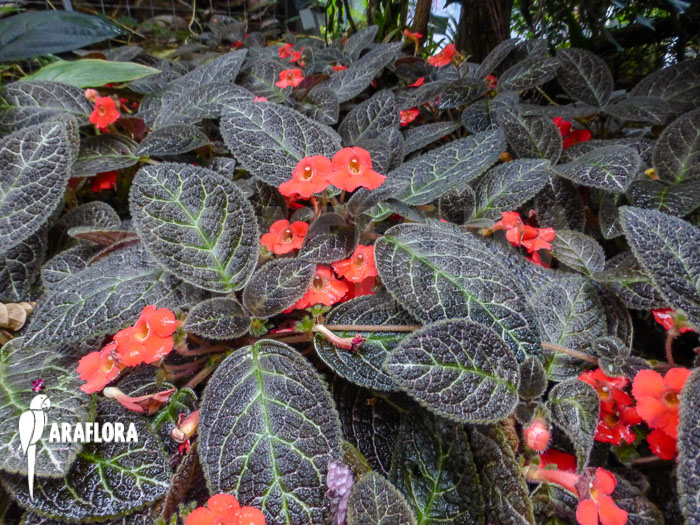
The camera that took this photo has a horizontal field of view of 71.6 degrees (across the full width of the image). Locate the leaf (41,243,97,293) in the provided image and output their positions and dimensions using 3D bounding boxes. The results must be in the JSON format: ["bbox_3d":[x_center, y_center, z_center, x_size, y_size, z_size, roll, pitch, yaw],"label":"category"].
[{"bbox_3d":[-0.156,0.005,0.275,0.042,0.009,0.030,9,53,3],"label":"leaf"}]

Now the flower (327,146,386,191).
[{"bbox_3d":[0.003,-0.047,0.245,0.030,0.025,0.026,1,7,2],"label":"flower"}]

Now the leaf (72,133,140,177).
[{"bbox_3d":[-0.186,-0.079,0.367,0.049,0.012,0.042,-11,42,-18],"label":"leaf"}]

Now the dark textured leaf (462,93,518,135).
[{"bbox_3d":[0.131,-0.136,0.451,0.055,0.013,0.074,5,52,4],"label":"dark textured leaf"}]

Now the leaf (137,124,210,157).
[{"bbox_3d":[-0.137,-0.093,0.380,0.054,0.012,0.034,-10,50,-11],"label":"leaf"}]

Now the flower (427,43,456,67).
[{"bbox_3d":[0.107,-0.232,0.554,0.030,0.024,0.031,-50,39,4],"label":"flower"}]

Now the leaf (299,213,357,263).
[{"bbox_3d":[-0.012,-0.012,0.250,0.037,0.008,0.028,-38,67,-20],"label":"leaf"}]

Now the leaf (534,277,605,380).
[{"bbox_3d":[0.129,0.039,0.286,0.040,0.010,0.075,29,61,11],"label":"leaf"}]

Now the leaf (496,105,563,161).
[{"bbox_3d":[0.151,-0.112,0.412,0.054,0.014,0.076,-18,59,-15],"label":"leaf"}]

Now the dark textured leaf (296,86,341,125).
[{"bbox_3d":[-0.030,-0.142,0.443,0.049,0.009,0.036,38,55,23],"label":"dark textured leaf"}]

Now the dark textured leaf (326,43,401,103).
[{"bbox_3d":[0.013,-0.184,0.470,0.051,0.014,0.107,32,62,28],"label":"dark textured leaf"}]

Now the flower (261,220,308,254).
[{"bbox_3d":[-0.040,-0.015,0.297,0.028,0.021,0.019,-2,9,-3],"label":"flower"}]

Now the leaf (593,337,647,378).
[{"bbox_3d":[0.137,0.048,0.246,0.025,0.011,0.021,29,58,20],"label":"leaf"}]

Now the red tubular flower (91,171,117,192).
[{"bbox_3d":[-0.210,-0.072,0.416,0.028,0.021,0.019,-2,15,-3],"label":"red tubular flower"}]

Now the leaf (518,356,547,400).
[{"bbox_3d":[0.091,0.058,0.241,0.013,0.021,0.006,6,-8,3],"label":"leaf"}]

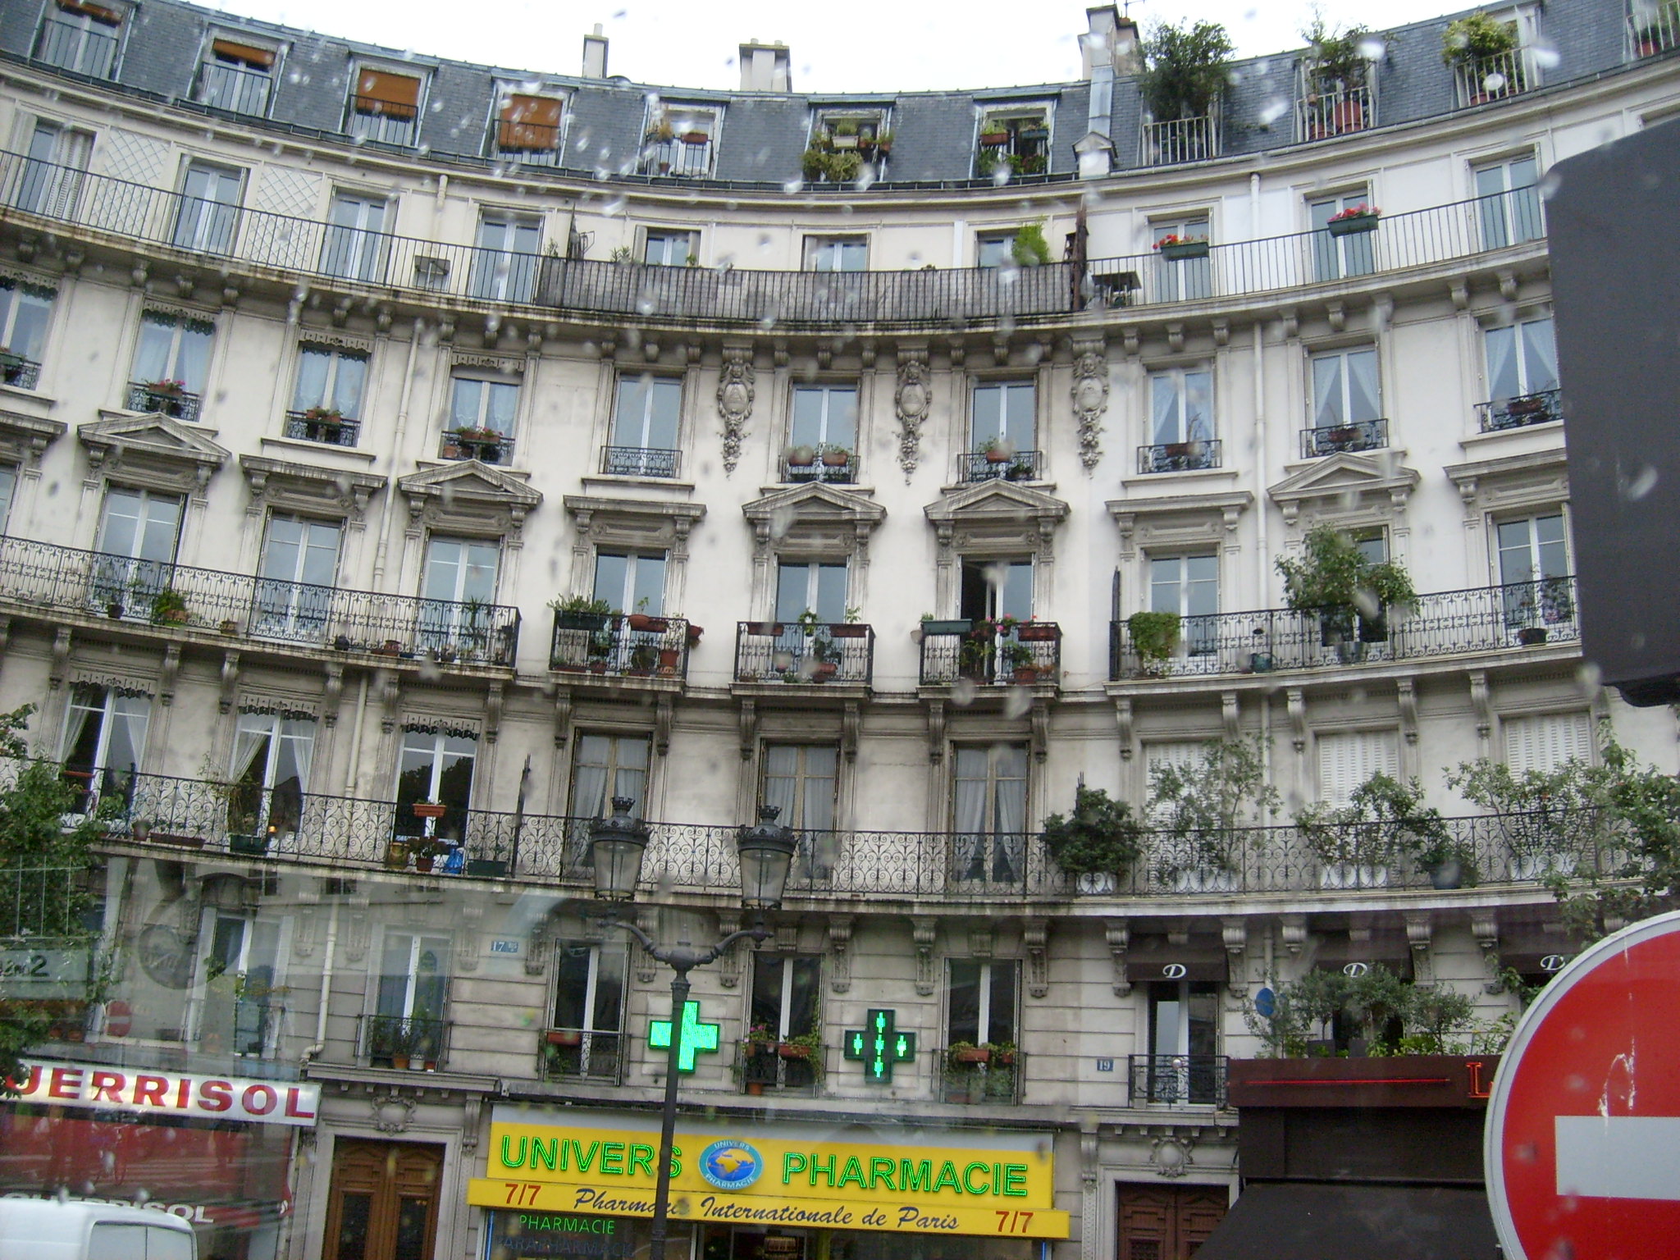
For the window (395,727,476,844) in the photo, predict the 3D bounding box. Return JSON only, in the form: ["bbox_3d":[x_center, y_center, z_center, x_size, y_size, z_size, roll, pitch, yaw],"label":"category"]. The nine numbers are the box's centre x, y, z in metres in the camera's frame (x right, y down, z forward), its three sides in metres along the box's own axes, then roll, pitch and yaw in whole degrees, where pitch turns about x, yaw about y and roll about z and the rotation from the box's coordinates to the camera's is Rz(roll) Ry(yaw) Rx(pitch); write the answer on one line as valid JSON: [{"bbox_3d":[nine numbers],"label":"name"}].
[{"bbox_3d":[-6.492,2.659,27.182,1.120,2.270,0.200,6,-18,-7],"label":"window"}]

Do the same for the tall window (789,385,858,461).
[{"bbox_3d":[-0.273,-3.333,28.284,1.104,1.652,0.200,1,-19,5],"label":"tall window"}]

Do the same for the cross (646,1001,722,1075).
[{"bbox_3d":[-2.260,5.903,24.684,1.039,1.047,0.200,2,-19,2],"label":"cross"}]

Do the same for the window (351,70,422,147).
[{"bbox_3d":[-7.982,-9.170,29.855,1.110,1.500,0.200,8,-20,-13],"label":"window"}]

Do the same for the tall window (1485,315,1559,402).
[{"bbox_3d":[10.406,-3.940,25.904,1.080,1.720,0.200,-8,-21,30],"label":"tall window"}]

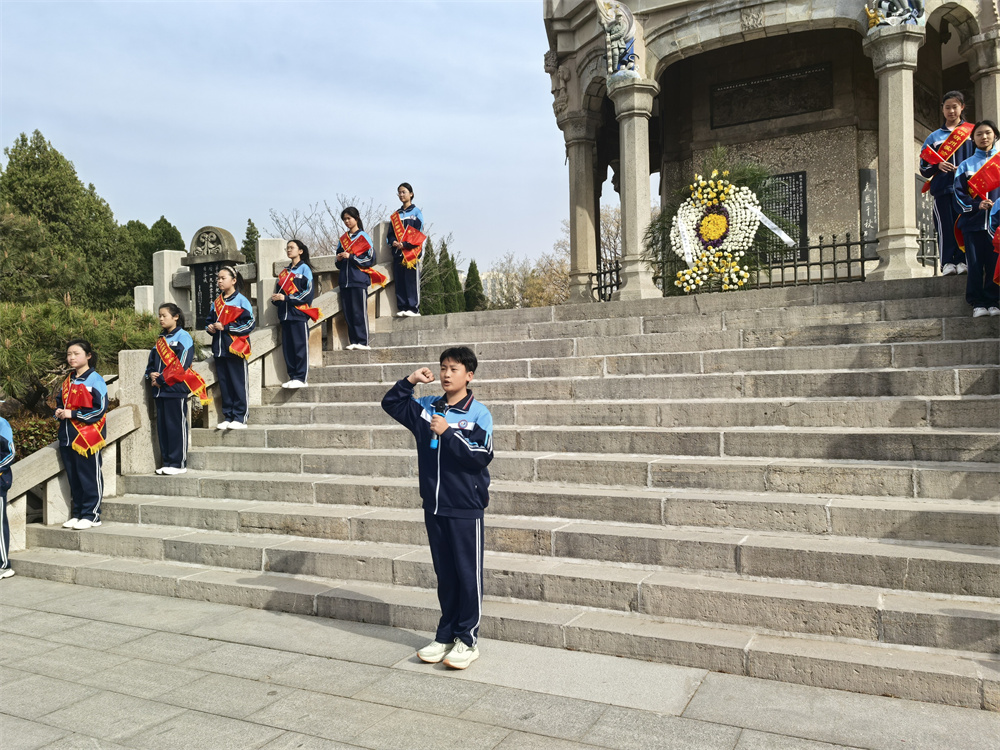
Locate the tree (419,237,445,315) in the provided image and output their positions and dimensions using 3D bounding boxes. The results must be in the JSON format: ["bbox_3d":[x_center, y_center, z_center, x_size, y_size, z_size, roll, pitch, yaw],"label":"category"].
[{"bbox_3d":[-2.673,-2.650,30.000,1.300,5.400,1.300,-2,0,26],"label":"tree"}]

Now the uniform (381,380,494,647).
[{"bbox_3d":[-0.322,0.762,4.292,0.620,1.460,0.420,-2,0,38],"label":"uniform"}]

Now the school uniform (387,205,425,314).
[{"bbox_3d":[-1.077,-1.317,8.890,0.430,1.240,0.290,-2,-1,31],"label":"school uniform"}]

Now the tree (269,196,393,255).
[{"bbox_3d":[-3.333,-0.938,15.455,2.700,5.300,2.700,-2,-1,26],"label":"tree"}]

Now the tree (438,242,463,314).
[{"bbox_3d":[-1.885,-2.600,30.000,1.300,5.200,1.300,-2,0,26],"label":"tree"}]

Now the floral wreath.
[{"bbox_3d":[2.100,-1.395,7.635,0.900,1.220,0.320,-2,0,26],"label":"floral wreath"}]

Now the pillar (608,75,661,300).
[{"bbox_3d":[1.417,-1.947,8.155,0.520,2.350,0.520,-2,0,26],"label":"pillar"}]

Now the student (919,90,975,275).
[{"bbox_3d":[3.730,-1.605,6.502,0.460,1.520,0.310,-2,-1,25],"label":"student"}]

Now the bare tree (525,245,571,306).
[{"bbox_3d":[1.936,-1.620,29.942,3.200,6.800,3.200,-2,-1,26],"label":"bare tree"}]

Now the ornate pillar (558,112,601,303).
[{"bbox_3d":[1.256,-2.441,11.905,0.600,3.150,0.600,-2,-1,26],"label":"ornate pillar"}]

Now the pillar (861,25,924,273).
[{"bbox_3d":[3.592,-1.993,7.075,0.520,2.330,0.520,-2,0,26],"label":"pillar"}]

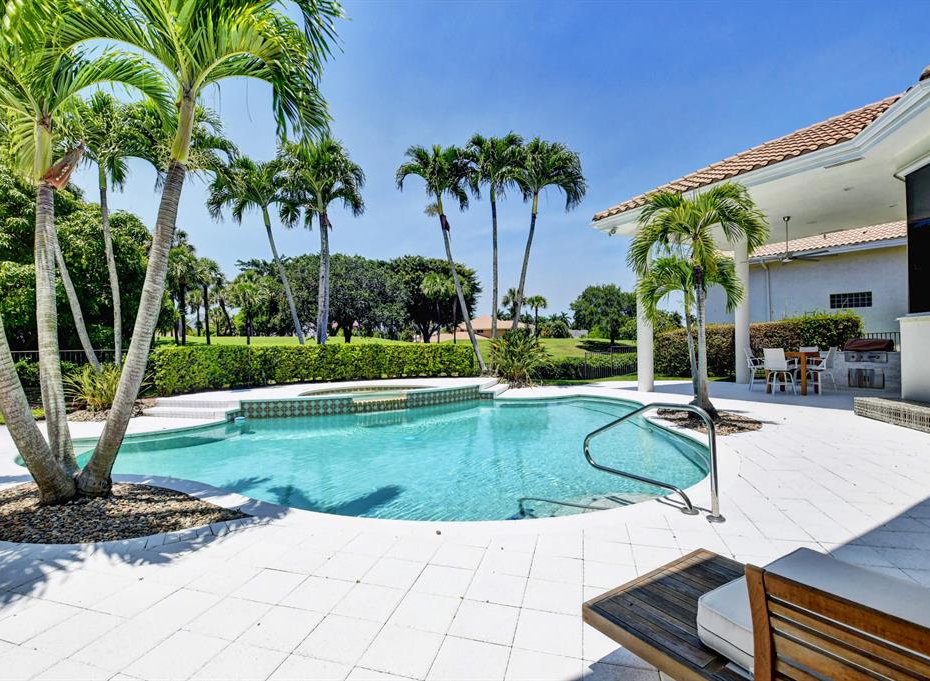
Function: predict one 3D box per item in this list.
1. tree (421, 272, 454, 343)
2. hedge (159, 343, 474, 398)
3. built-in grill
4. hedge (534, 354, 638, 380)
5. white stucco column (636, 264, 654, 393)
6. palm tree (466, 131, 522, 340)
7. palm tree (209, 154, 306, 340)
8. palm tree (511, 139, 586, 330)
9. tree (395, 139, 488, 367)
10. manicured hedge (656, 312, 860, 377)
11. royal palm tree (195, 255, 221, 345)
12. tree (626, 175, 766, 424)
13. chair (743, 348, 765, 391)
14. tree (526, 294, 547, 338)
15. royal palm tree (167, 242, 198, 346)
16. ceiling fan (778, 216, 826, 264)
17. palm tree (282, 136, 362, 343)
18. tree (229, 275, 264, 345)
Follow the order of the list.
[{"bbox_3d":[-2.742,-3.208,42.037,3.153,7.007,3.153,-1,-1,0],"label":"tree"},{"bbox_3d":[-3.221,0.661,11.363,8.100,1.100,0.800,0,0,-36],"label":"hedge"},{"bbox_3d":[10.599,0.656,11.193,0.750,1.380,1.280,0,0,-29],"label":"built-in grill"},{"bbox_3d":[4.924,1.032,16.812,6.080,0.850,0.900,0,-1,-36],"label":"hedge"},{"bbox_3d":[4.859,-0.697,11.459,0.390,4.100,0.390,0,0,-29],"label":"white stucco column"},{"bbox_3d":[1.027,-2.978,14.918,2.300,8.400,2.300,0,0,0],"label":"palm tree"},{"bbox_3d":[-6.036,-2.010,12.323,2.828,6.648,2.600,-1,-1,0],"label":"palm tree"},{"bbox_3d":[2.547,-2.665,13.829,2.655,7.816,2.500,-1,-1,0],"label":"palm tree"},{"bbox_3d":[-0.832,-2.752,14.717,3.000,7.950,2.900,0,0,0],"label":"tree"},{"bbox_3d":[9.929,0.355,15.464,1.000,2.020,6.400,0,0,-29],"label":"manicured hedge"},{"bbox_3d":[-24.068,-3.725,40.000,2.400,8.300,2.400,0,0,0],"label":"royal palm tree"},{"bbox_3d":[4.243,-0.712,7.759,2.350,4.100,2.300,0,0,0],"label":"tree"},{"bbox_3d":[7.919,0.790,11.452,0.560,1.120,0.600,0,0,-40],"label":"chair"},{"bbox_3d":[9.361,-3.156,56.036,3.153,5.787,3.153,-1,-1,0],"label":"tree"},{"bbox_3d":[-21.317,-3.425,32.041,2.552,7.902,2.552,-1,-1,0],"label":"royal palm tree"},{"bbox_3d":[7.240,-2.257,9.624,1.550,1.064,1.550,-1,-1,0],"label":"ceiling fan"},{"bbox_3d":[-4.164,-2.282,12.326,2.424,7.154,2.424,-1,-1,0],"label":"palm tree"},{"bbox_3d":[-19.416,-2.724,38.034,3.209,6.340,3.209,-1,-1,0],"label":"tree"}]

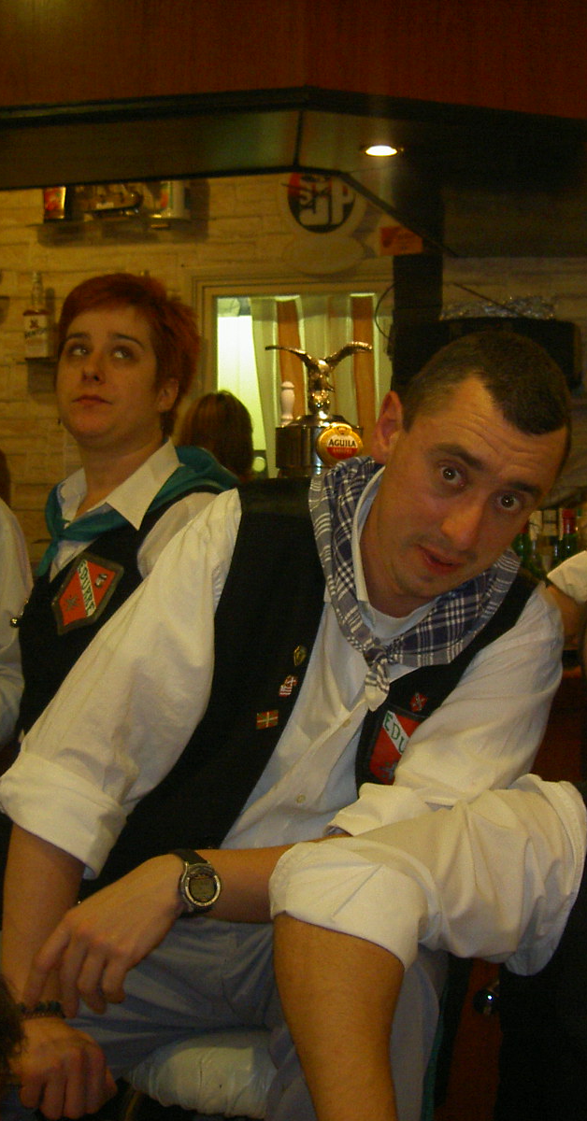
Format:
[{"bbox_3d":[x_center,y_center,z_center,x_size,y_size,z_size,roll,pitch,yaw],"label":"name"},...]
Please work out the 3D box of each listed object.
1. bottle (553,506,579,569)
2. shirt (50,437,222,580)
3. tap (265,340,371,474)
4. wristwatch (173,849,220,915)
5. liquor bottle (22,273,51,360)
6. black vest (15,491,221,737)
[{"bbox_3d":[0.813,-0.019,5.000,0.078,0.290,0.078,0,3,0],"label":"bottle"},{"bbox_3d":[-0.250,0.083,2.360,0.430,0.550,0.280,2,3,38],"label":"shirt"},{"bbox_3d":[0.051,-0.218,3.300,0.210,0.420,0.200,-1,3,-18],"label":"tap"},{"bbox_3d":[-0.089,0.297,1.550,0.042,0.062,0.052,-1,5,-17],"label":"wristwatch"},{"bbox_3d":[-0.822,-0.783,5.400,0.080,0.281,0.080,0,3,-6],"label":"liquor bottle"},{"bbox_3d":[-0.197,0.157,2.080,0.380,0.500,0.250,0,-1,36],"label":"black vest"}]

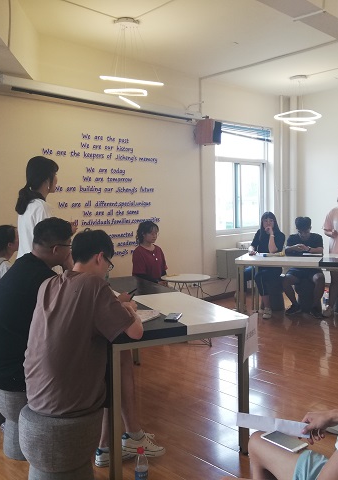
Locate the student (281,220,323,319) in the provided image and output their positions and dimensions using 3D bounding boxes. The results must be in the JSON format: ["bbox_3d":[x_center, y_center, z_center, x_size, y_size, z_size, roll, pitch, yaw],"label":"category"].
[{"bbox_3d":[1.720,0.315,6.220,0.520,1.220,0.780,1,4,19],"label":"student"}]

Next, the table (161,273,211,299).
[{"bbox_3d":[0.182,0.709,4.948,0.510,0.637,0.510,-4,4,-43],"label":"table"}]

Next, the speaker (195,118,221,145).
[{"bbox_3d":[0.562,-1.500,6.670,0.280,0.320,0.220,2,5,38],"label":"speaker"}]

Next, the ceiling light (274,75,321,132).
[{"bbox_3d":[1.877,-1.954,6.939,0.670,0.770,0.670,-1,3,0],"label":"ceiling light"}]

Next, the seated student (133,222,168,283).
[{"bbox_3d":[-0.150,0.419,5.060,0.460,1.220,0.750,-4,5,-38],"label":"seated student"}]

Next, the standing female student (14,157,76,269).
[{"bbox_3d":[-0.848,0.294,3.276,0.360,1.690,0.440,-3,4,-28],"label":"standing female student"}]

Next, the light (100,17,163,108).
[{"bbox_3d":[-0.381,-1.751,4.810,0.640,0.860,0.640,-1,3,0],"label":"light"}]

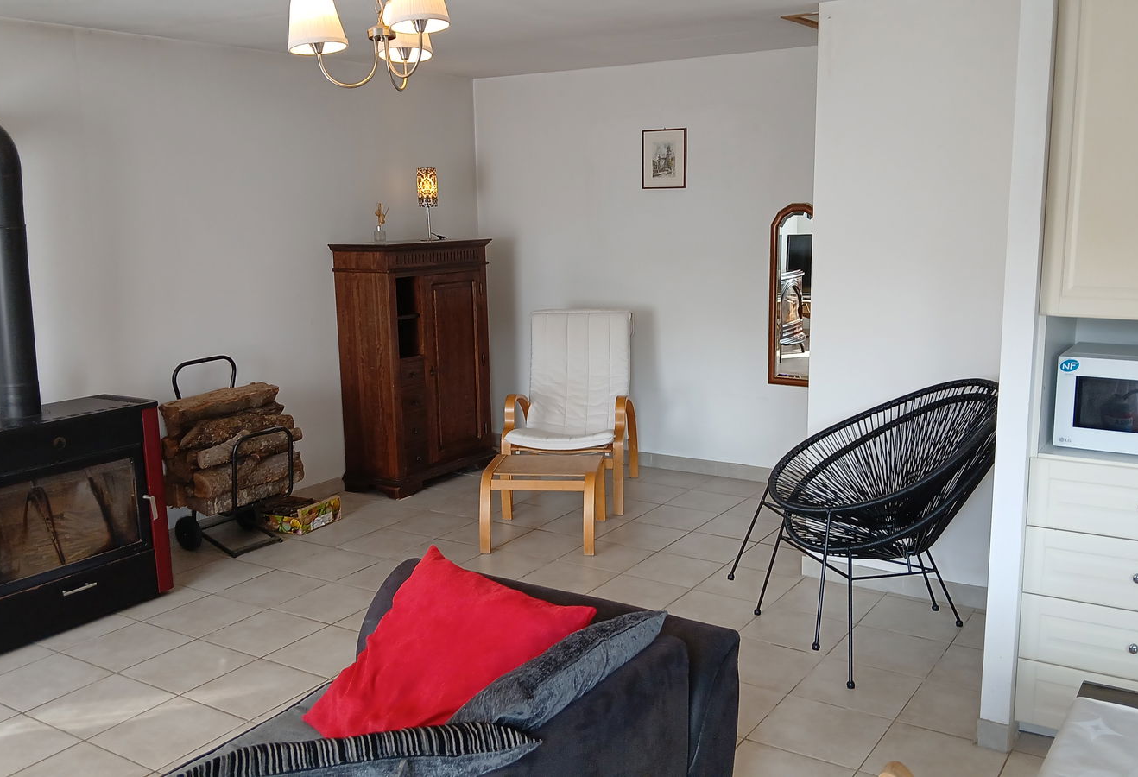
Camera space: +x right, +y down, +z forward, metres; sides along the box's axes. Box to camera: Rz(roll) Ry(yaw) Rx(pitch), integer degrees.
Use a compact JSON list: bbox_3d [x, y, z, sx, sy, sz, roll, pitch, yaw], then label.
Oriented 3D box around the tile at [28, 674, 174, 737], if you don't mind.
[{"bbox_3d":[-1.478,1.001,3.016,0.328,0.010,0.328,5,11,32],"label":"tile"}]

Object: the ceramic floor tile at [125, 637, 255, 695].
[{"bbox_3d":[-1.308,0.956,3.284,0.328,0.010,0.328,5,11,32],"label":"ceramic floor tile"}]

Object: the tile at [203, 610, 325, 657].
[{"bbox_3d":[-1.134,0.909,3.557,0.328,0.010,0.328,5,11,32],"label":"tile"}]

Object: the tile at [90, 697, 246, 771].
[{"bbox_3d":[-1.252,1.078,2.978,0.335,0.010,0.335,5,11,33],"label":"tile"}]

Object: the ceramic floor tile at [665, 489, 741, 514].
[{"bbox_3d":[0.743,0.619,5.172,0.335,0.012,0.335,6,12,36],"label":"ceramic floor tile"}]

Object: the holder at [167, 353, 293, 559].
[{"bbox_3d":[-1.647,0.327,4.673,0.490,0.915,0.400,5,11,33],"label":"holder"}]

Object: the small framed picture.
[{"bbox_3d":[0.564,-1.365,5.669,0.290,0.345,0.020,5,11,33],"label":"small framed picture"}]

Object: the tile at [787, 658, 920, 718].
[{"bbox_3d":[0.953,0.991,3.155,0.335,0.010,0.335,5,11,33],"label":"tile"}]

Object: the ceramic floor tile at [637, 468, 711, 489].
[{"bbox_3d":[0.656,0.547,5.683,0.335,0.010,0.325,5,11,33],"label":"ceramic floor tile"}]

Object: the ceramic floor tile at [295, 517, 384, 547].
[{"bbox_3d":[-1.185,0.717,4.775,0.328,0.010,0.328,4,10,31],"label":"ceramic floor tile"}]

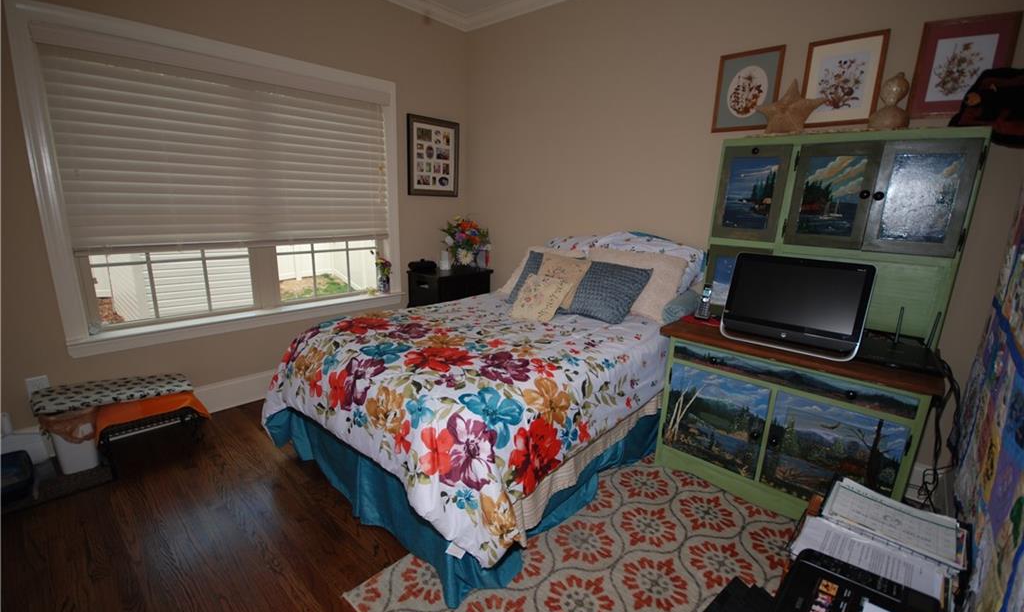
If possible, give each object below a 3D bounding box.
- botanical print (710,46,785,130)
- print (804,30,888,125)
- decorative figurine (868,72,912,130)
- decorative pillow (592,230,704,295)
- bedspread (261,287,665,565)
[{"bbox_3d":[1.238,-1.135,2.254,0.313,0.393,0.022,13,17,40],"label":"botanical print"},{"bbox_3d":[1.545,-1.054,2.000,0.307,0.386,0.022,13,17,40],"label":"print"},{"bbox_3d":[1.720,-0.911,1.930,0.145,0.235,0.140,13,17,39],"label":"decorative figurine"},{"bbox_3d":[0.815,-0.232,2.640,0.673,0.458,0.180,13,-1,40],"label":"decorative pillow"},{"bbox_3d":[-0.118,0.300,2.332,1.490,0.387,1.803,13,17,40],"label":"bedspread"}]

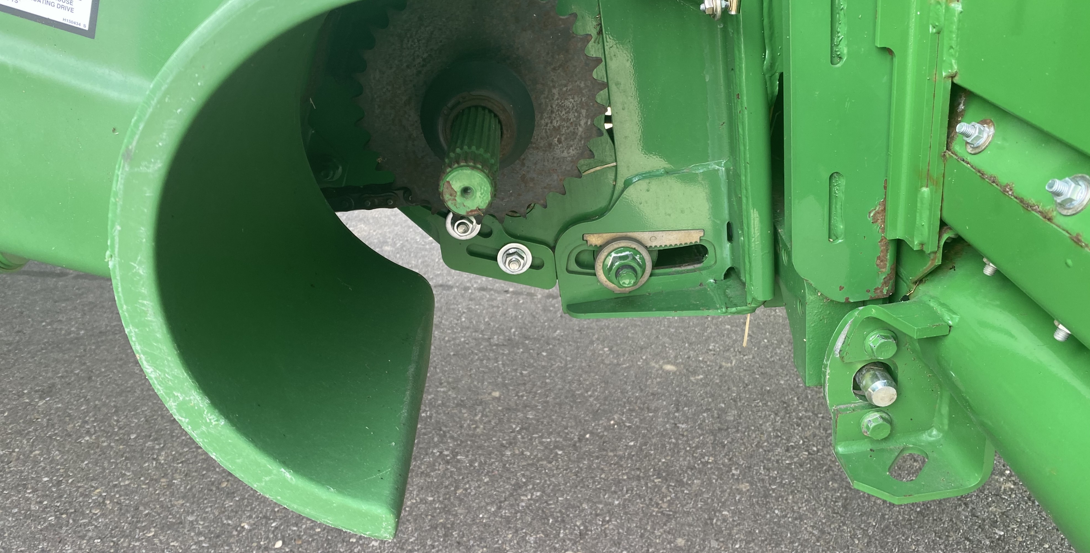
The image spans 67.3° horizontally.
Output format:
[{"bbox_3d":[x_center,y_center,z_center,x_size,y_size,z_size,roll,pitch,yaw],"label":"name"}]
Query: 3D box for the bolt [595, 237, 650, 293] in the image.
[{"bbox_3d":[0.079,-0.004,0.801,0.056,0.056,0.047,-1,26,-2],"label":"bolt"}]

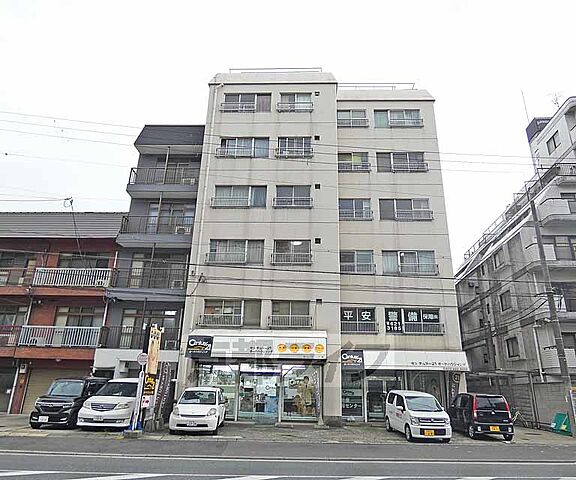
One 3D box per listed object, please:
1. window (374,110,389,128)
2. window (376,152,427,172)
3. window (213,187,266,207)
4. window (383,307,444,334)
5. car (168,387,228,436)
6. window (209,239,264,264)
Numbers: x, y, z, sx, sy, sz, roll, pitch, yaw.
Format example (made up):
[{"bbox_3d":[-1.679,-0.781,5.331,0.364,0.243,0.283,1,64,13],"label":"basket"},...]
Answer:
[{"bbox_3d":[5.251,-6.770,21.373,0.794,1.213,0.100,1,-18,2],"label":"window"},{"bbox_3d":[6.101,-4.168,20.468,2.604,1.227,0.200,1,-18,2],"label":"window"},{"bbox_3d":[-2.364,-2.117,18.832,2.613,1.229,0.200,1,-18,2],"label":"window"},{"bbox_3d":[5.902,3.812,17.902,2.650,1.228,0.200,1,-18,2],"label":"window"},{"bbox_3d":[-3.385,6.529,14.757,1.665,1.535,3.600,2,-20,-4],"label":"car"},{"bbox_3d":[-2.627,0.618,19.557,2.821,1.383,0.150,0,-19,2],"label":"window"}]

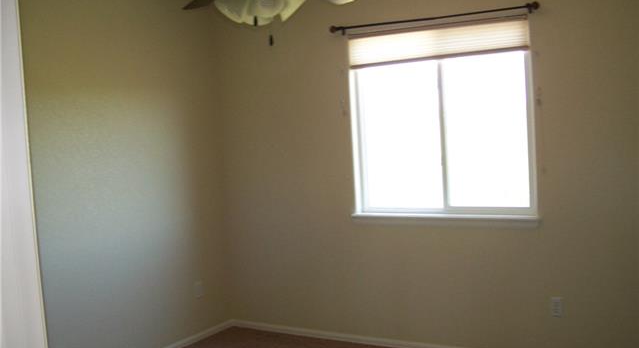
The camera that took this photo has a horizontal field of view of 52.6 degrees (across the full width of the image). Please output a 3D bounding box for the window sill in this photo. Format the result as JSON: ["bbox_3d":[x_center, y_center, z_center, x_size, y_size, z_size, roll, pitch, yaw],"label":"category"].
[{"bbox_3d":[0.772,0.291,4.099,1.240,0.052,0.110,-1,4,31],"label":"window sill"}]

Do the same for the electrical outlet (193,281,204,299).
[{"bbox_3d":[-0.869,0.845,4.699,0.010,0.116,0.072,-1,4,31],"label":"electrical outlet"}]

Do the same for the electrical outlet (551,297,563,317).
[{"bbox_3d":[1.377,0.774,3.753,0.072,0.116,0.010,-1,4,31],"label":"electrical outlet"}]

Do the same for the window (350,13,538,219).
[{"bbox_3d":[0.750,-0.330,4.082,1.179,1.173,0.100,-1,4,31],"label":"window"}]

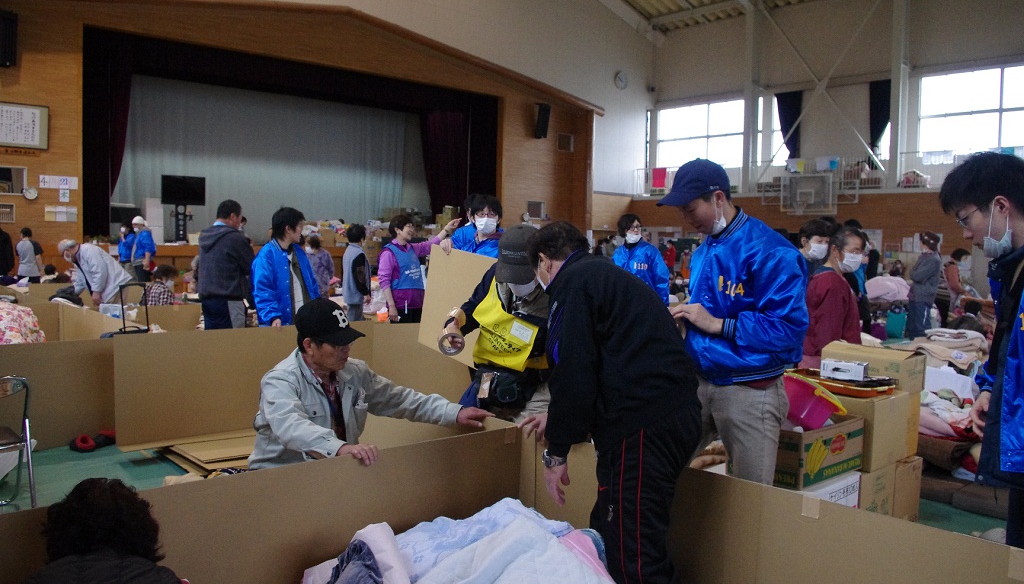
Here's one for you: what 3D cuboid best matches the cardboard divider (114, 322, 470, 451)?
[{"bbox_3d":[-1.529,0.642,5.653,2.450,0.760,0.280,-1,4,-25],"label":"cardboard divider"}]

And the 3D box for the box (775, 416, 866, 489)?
[{"bbox_3d":[1.319,0.696,3.564,0.545,0.228,0.385,-2,5,-40],"label":"box"}]

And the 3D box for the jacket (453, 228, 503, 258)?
[{"bbox_3d":[-0.190,-0.092,4.950,0.540,0.660,0.360,2,4,14],"label":"jacket"}]

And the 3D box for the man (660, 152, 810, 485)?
[{"bbox_3d":[0.754,0.425,2.580,0.470,1.715,0.530,0,4,-20],"label":"man"}]

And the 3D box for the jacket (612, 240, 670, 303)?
[{"bbox_3d":[1.164,-0.148,6.900,0.540,0.660,0.360,4,5,30],"label":"jacket"}]

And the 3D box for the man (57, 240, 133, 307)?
[{"bbox_3d":[-4.612,0.072,8.500,0.730,1.340,0.520,-2,5,-37],"label":"man"}]

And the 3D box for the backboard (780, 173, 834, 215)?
[{"bbox_3d":[9.870,-3.268,25.600,0.120,1.200,1.800,-2,5,-42],"label":"backboard"}]

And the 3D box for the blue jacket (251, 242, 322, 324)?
[{"bbox_3d":[-1.815,-0.068,6.150,0.580,0.700,0.400,-3,6,-43],"label":"blue jacket"}]

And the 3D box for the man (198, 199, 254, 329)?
[{"bbox_3d":[-2.343,0.090,6.300,0.490,1.700,0.370,4,5,33],"label":"man"}]

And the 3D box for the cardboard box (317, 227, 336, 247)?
[{"bbox_3d":[-5.177,-1.528,21.600,0.460,0.480,0.380,-2,5,-42],"label":"cardboard box"}]

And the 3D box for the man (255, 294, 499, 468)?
[{"bbox_3d":[-0.566,0.625,2.830,0.700,1.180,0.660,-2,5,-37],"label":"man"}]

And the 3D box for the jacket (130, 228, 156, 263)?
[{"bbox_3d":[-6.240,-0.787,13.000,0.320,0.610,0.460,-3,6,-45],"label":"jacket"}]

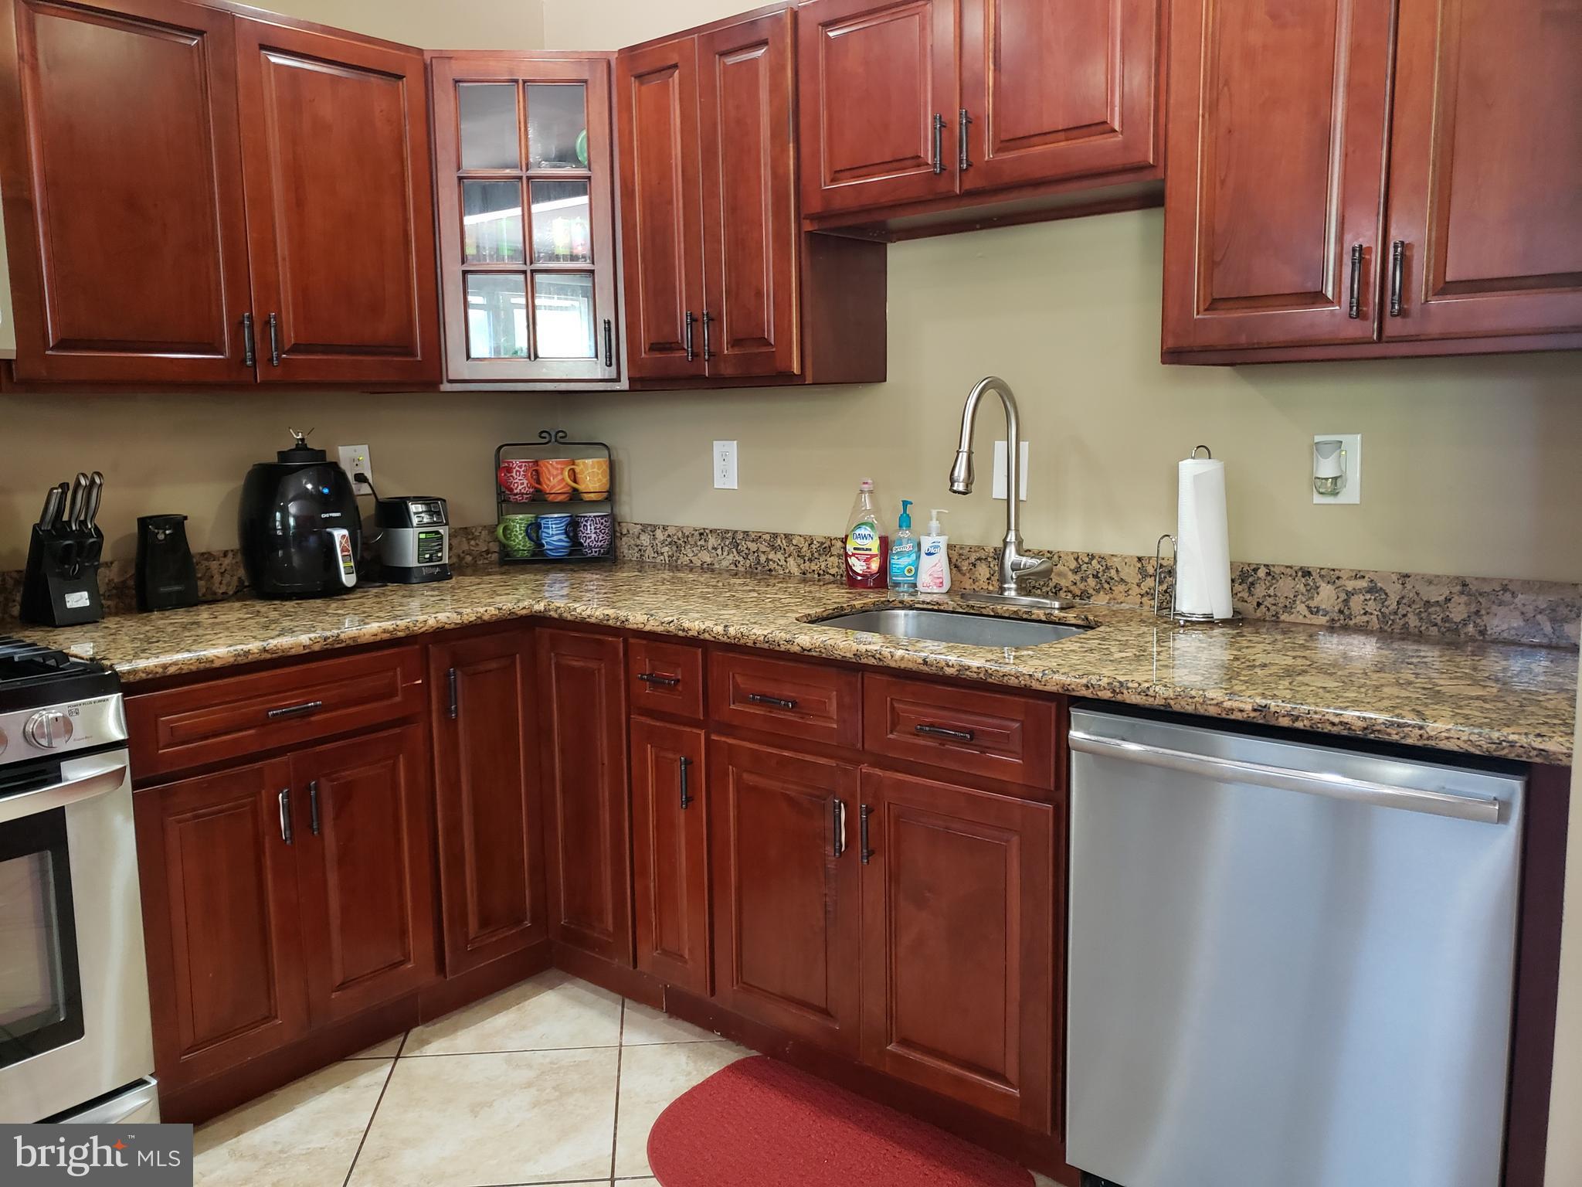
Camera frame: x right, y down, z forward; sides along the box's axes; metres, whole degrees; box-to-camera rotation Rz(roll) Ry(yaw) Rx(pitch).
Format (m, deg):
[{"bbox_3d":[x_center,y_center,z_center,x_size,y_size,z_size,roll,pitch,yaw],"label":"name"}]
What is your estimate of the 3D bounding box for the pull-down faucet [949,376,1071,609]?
[{"bbox_3d":[0.398,-0.199,2.378,0.250,0.459,0.270,6,10,39],"label":"pull-down faucet"}]

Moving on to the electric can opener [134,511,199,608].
[{"bbox_3d":[-1.343,-0.066,2.576,0.122,0.210,0.112,-9,12,-44],"label":"electric can opener"}]

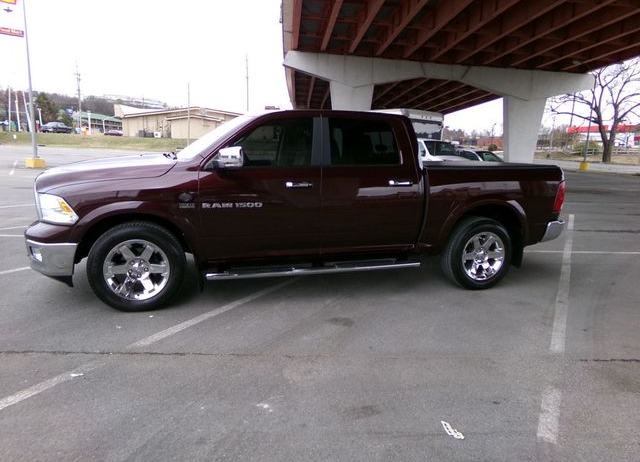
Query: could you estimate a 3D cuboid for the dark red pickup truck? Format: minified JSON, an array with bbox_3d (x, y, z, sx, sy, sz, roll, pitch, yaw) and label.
[{"bbox_3d":[-0.069,-0.403,5.242,5.770,1.930,2.050,-1,10,-17],"label":"dark red pickup truck"}]

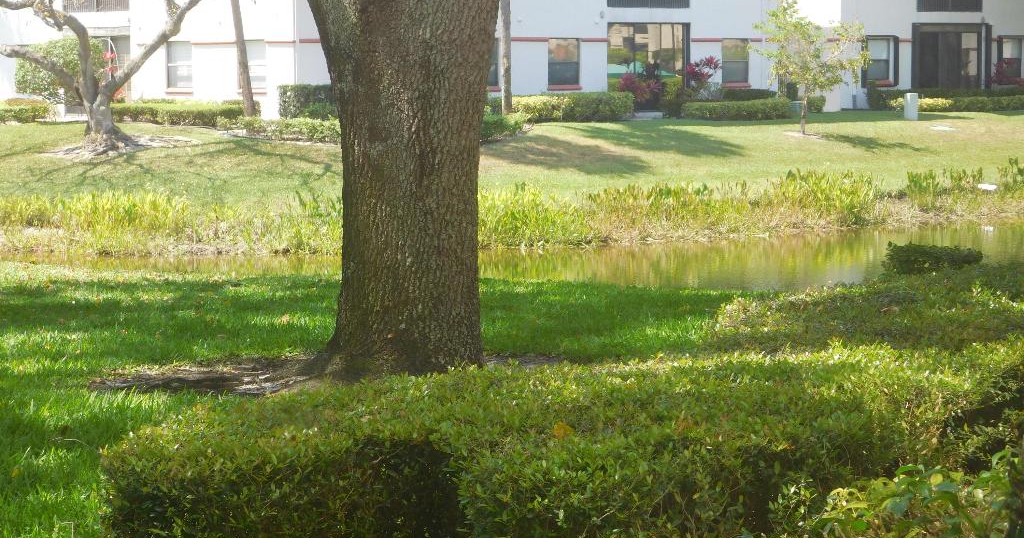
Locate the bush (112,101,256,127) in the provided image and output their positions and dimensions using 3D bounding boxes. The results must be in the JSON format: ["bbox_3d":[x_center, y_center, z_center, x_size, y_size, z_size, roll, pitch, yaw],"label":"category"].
[{"bbox_3d":[-7.955,-3.686,57.000,1.200,0.581,4.673,-5,7,-41],"label":"bush"}]

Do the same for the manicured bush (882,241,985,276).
[{"bbox_3d":[3.646,-0.073,20.500,0.885,0.245,0.380,-5,7,-41],"label":"manicured bush"}]

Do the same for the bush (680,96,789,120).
[{"bbox_3d":[5.894,-4.205,62.000,2.934,0.573,1.100,-5,7,-41],"label":"bush"}]

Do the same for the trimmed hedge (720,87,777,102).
[{"bbox_3d":[6.371,-4.521,64.000,1.583,0.667,0.800,-5,7,-41],"label":"trimmed hedge"}]

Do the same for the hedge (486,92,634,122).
[{"bbox_3d":[1.199,-3.984,58.400,3.909,0.677,1.200,-5,7,-41],"label":"hedge"}]

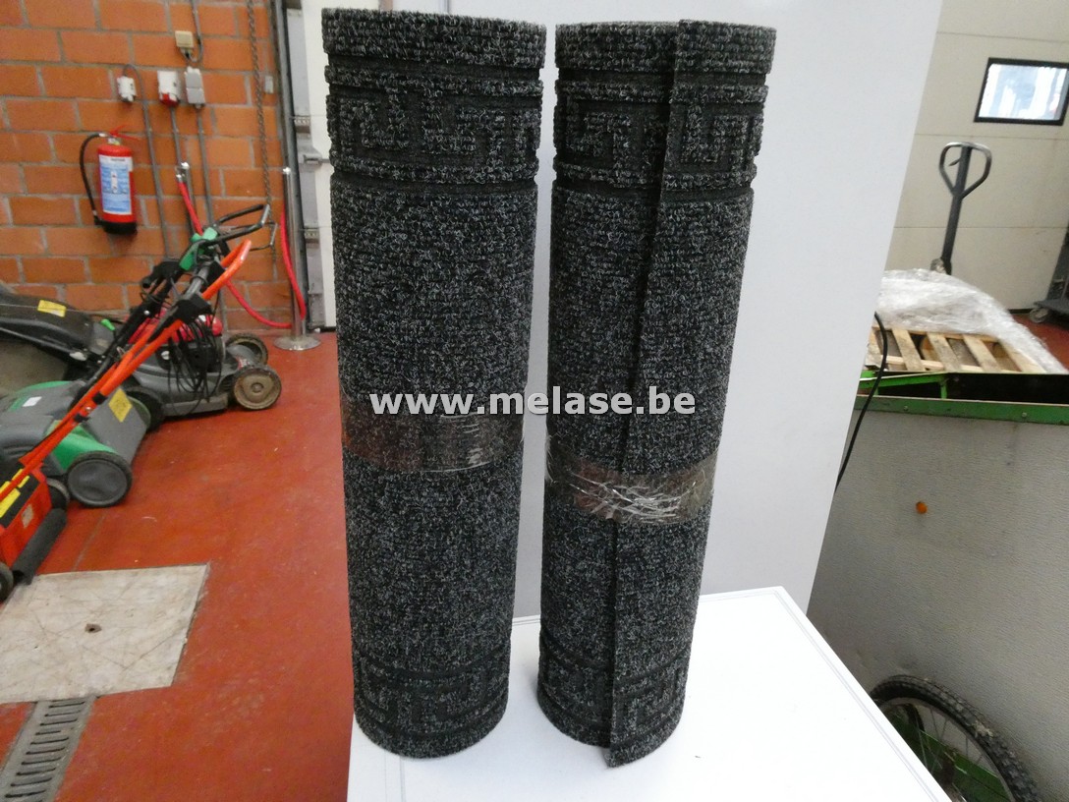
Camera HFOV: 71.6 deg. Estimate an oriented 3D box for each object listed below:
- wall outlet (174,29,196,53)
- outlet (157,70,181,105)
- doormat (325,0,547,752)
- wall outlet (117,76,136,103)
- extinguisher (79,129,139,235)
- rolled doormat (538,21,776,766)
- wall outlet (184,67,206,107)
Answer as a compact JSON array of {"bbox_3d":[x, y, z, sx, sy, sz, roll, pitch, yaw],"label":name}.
[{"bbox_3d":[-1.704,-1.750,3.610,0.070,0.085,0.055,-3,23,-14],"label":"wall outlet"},{"bbox_3d":[-1.797,-1.540,3.649,0.075,0.153,0.085,-3,23,-14],"label":"outlet"},{"bbox_3d":[-0.084,0.015,0.618,0.150,0.605,0.150,3,23,0],"label":"doormat"},{"bbox_3d":[-1.992,-1.523,3.623,0.061,0.112,0.058,-3,23,-14],"label":"wall outlet"},{"bbox_3d":[-2.106,-1.101,3.695,0.250,0.505,0.170,1,22,-15],"label":"extinguisher"},{"bbox_3d":[0.083,0.020,0.624,0.145,0.605,0.145,1,25,1],"label":"rolled doormat"},{"bbox_3d":[-1.689,-1.559,3.690,0.071,0.178,0.060,-3,23,-14],"label":"wall outlet"}]

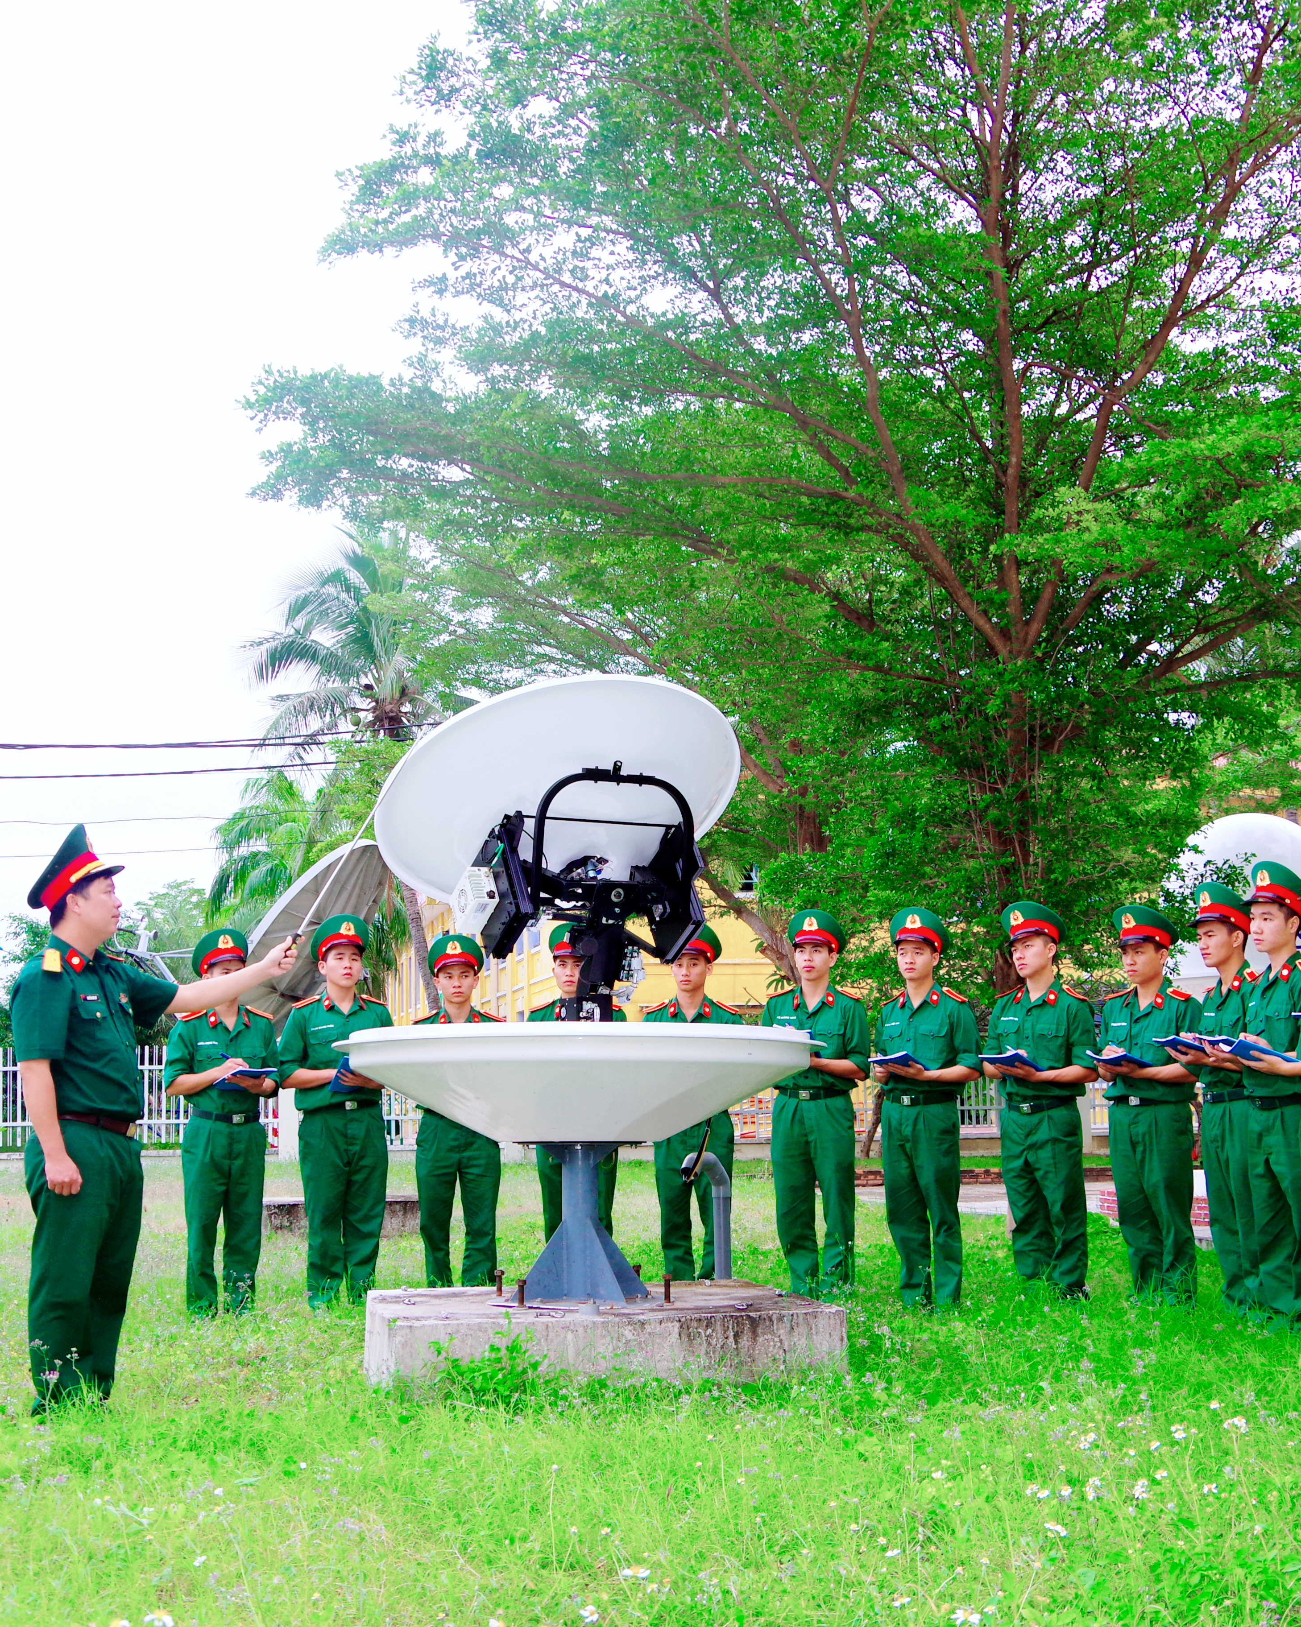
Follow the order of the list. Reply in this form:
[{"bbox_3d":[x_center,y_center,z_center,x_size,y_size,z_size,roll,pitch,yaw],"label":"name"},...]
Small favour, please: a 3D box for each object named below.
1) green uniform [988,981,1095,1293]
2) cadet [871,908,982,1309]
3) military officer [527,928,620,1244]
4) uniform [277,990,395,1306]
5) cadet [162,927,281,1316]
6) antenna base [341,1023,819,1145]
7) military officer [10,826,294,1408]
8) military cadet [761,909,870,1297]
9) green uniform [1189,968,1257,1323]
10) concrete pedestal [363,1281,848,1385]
[{"bbox_3d":[1.706,1.435,9.316,0.500,1.406,0.370,-7,-10,36],"label":"green uniform"},{"bbox_3d":[1.146,1.292,9.211,0.520,1.781,0.460,-6,-10,34],"label":"cadet"},{"bbox_3d":[-0.334,1.418,10.088,0.510,1.790,0.420,-1,-8,0],"label":"military officer"},{"bbox_3d":[-1.372,1.475,9.293,0.520,1.431,0.360,3,-9,-24],"label":"uniform"},{"bbox_3d":[-1.878,1.374,9.348,0.520,1.763,0.450,4,-10,-30],"label":"cadet"},{"bbox_3d":[-0.235,0.908,6.993,1.590,0.370,1.590,-1,-8,0],"label":"antenna base"},{"bbox_3d":[-1.489,0.914,6.350,0.830,1.760,0.520,-3,-8,15],"label":"military officer"},{"bbox_3d":[0.689,1.296,9.365,0.520,1.760,0.450,-4,-9,22],"label":"military cadet"},{"bbox_3d":[2.356,1.327,8.500,0.330,1.410,0.500,3,-9,-24],"label":"green uniform"},{"bbox_3d":[-0.212,1.825,7.360,1.480,0.260,1.360,0,-8,-11],"label":"concrete pedestal"}]

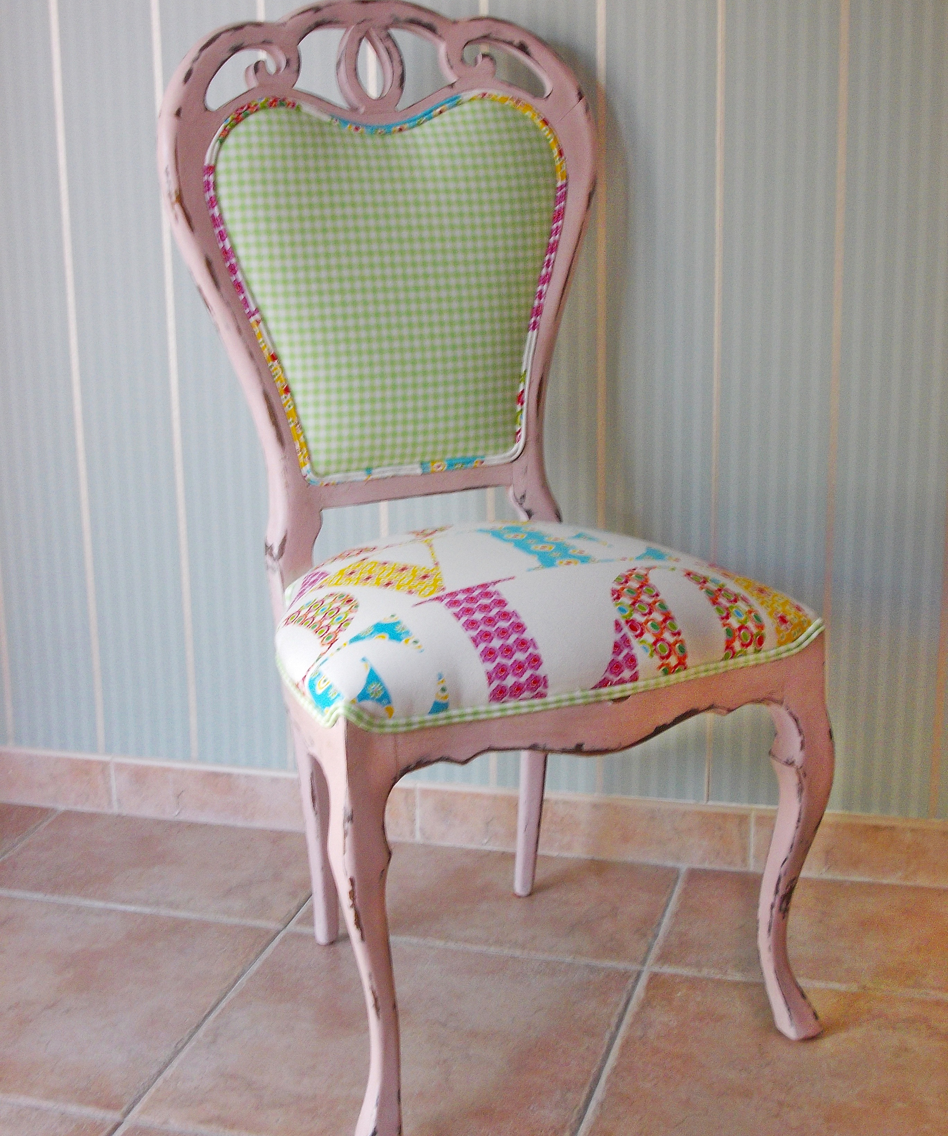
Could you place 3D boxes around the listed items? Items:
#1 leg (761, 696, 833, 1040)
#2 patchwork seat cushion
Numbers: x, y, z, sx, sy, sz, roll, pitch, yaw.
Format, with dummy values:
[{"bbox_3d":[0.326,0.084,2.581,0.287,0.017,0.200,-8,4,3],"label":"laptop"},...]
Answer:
[{"bbox_3d":[0.314,0.286,1.813,0.056,0.362,0.056,-8,16,-24],"label":"leg"},{"bbox_3d":[0.032,0.016,1.802,0.490,0.118,0.415,-8,16,-24],"label":"patchwork seat cushion"}]

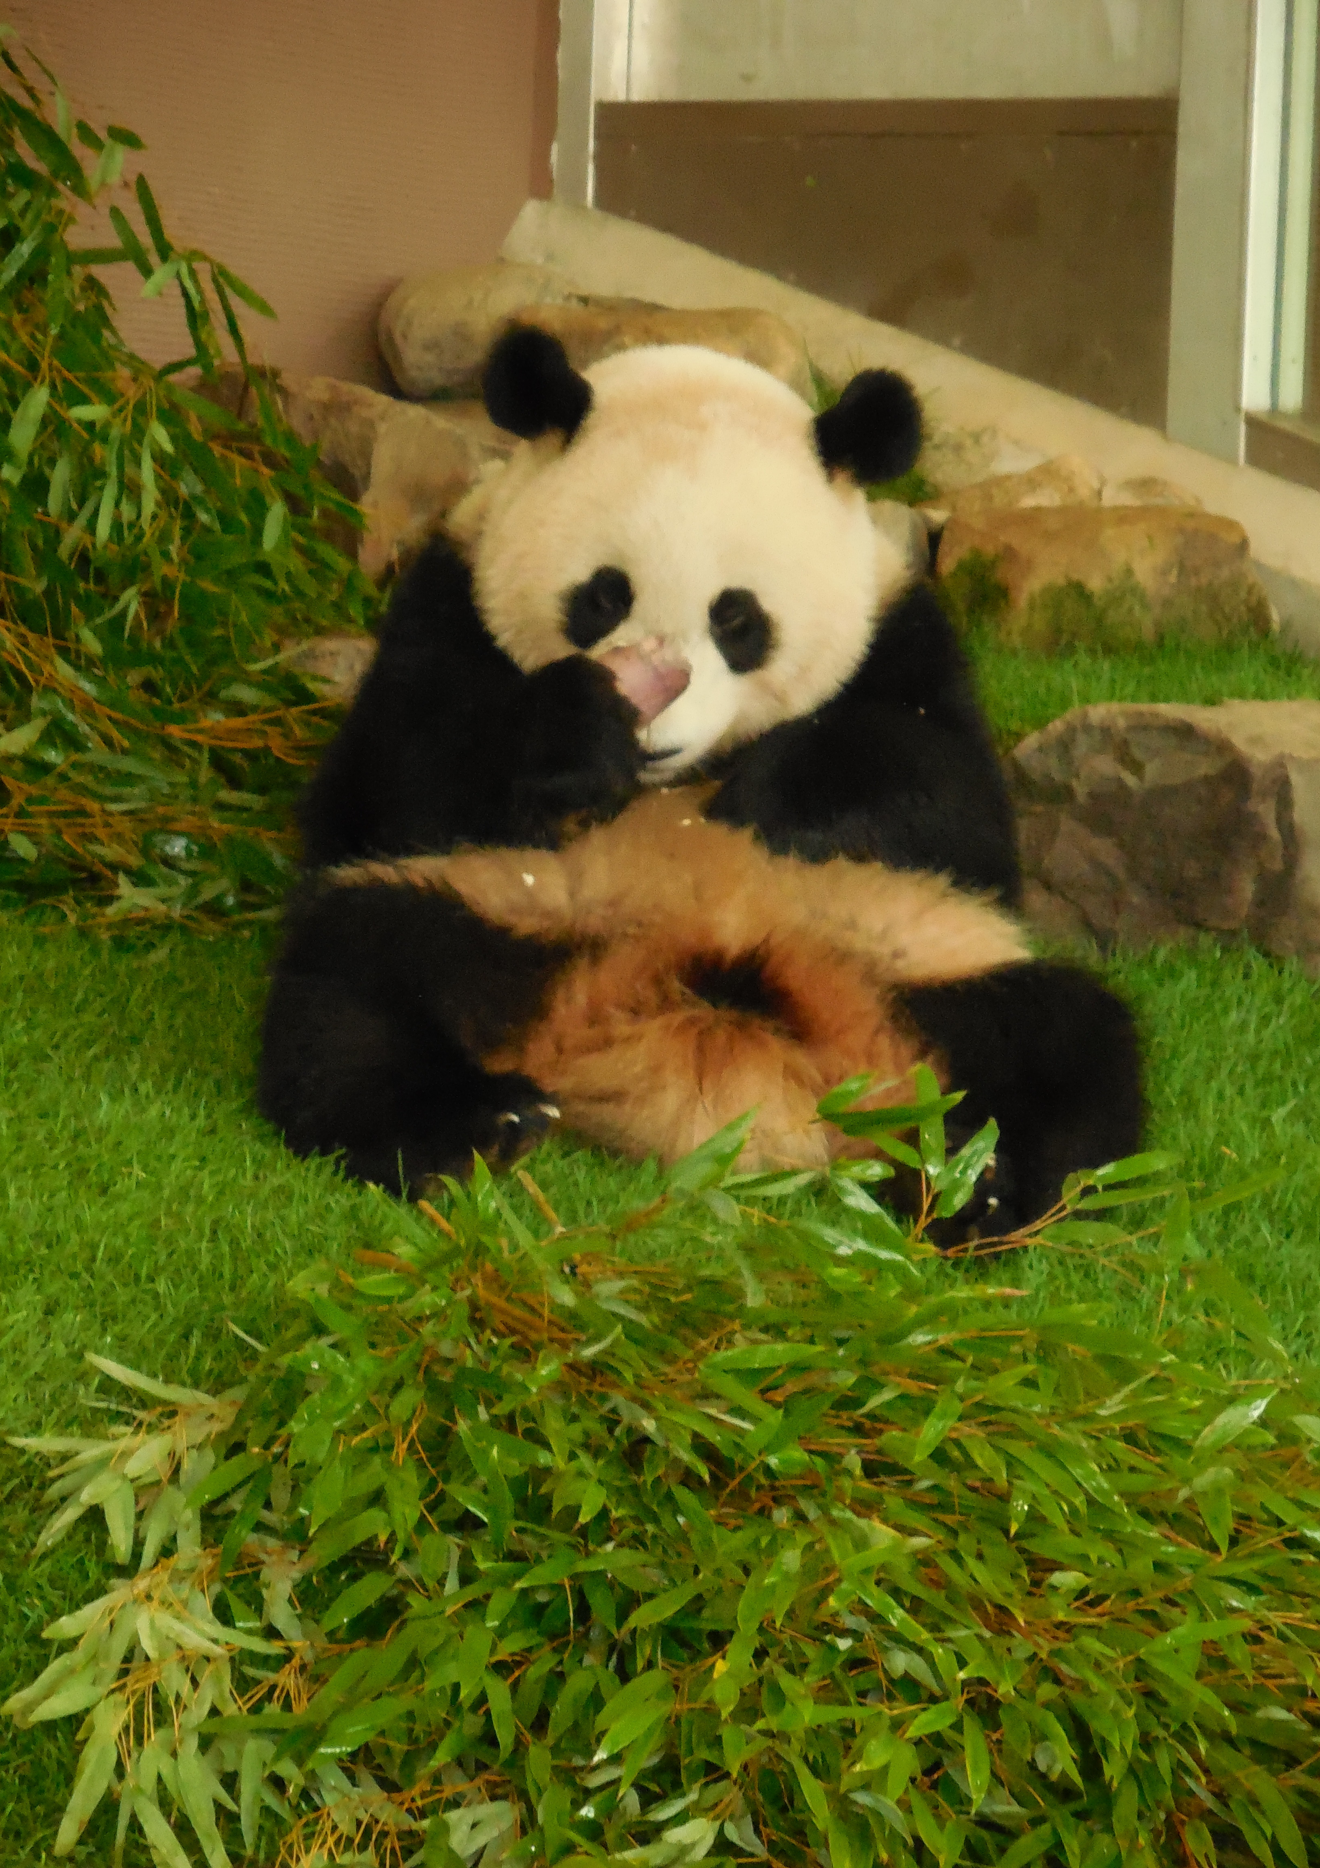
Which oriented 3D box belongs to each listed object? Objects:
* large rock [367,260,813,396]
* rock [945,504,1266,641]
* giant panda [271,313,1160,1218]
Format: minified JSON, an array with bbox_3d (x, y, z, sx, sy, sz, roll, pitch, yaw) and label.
[{"bbox_3d":[-0.070,-0.651,11.350,0.460,0.130,0.240,1,14,0],"label":"large rock"},{"bbox_3d":[0.468,-0.376,11.050,0.350,0.135,0.200,1,14,0],"label":"rock"},{"bbox_3d":[0.037,-0.178,9.750,0.800,0.760,0.720,2,14,3],"label":"giant panda"}]

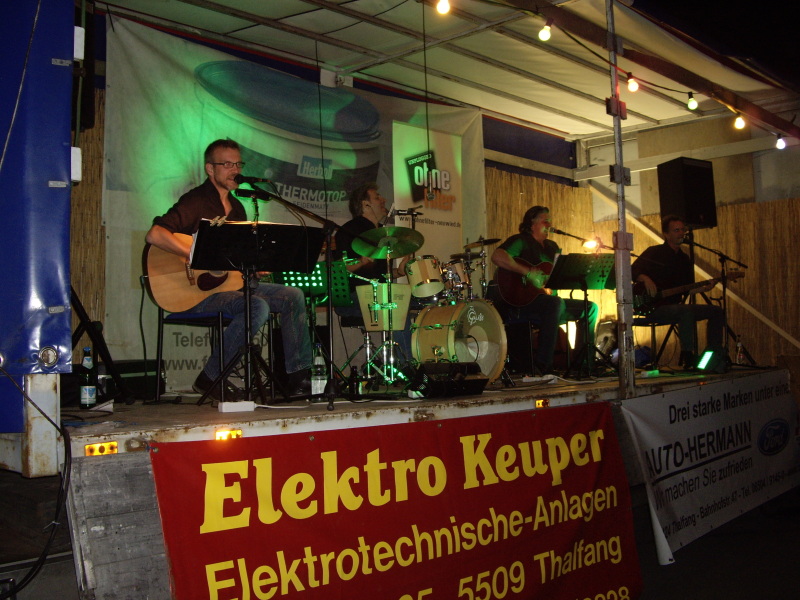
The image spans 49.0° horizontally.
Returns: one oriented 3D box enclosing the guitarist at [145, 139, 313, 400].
[{"bbox_3d":[-0.840,-0.154,4.450,0.820,1.330,0.620,-2,-3,33],"label":"guitarist"}]

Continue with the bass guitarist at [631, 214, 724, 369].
[{"bbox_3d":[2.420,-0.054,7.700,0.800,1.330,0.620,-3,-3,40],"label":"bass guitarist"}]

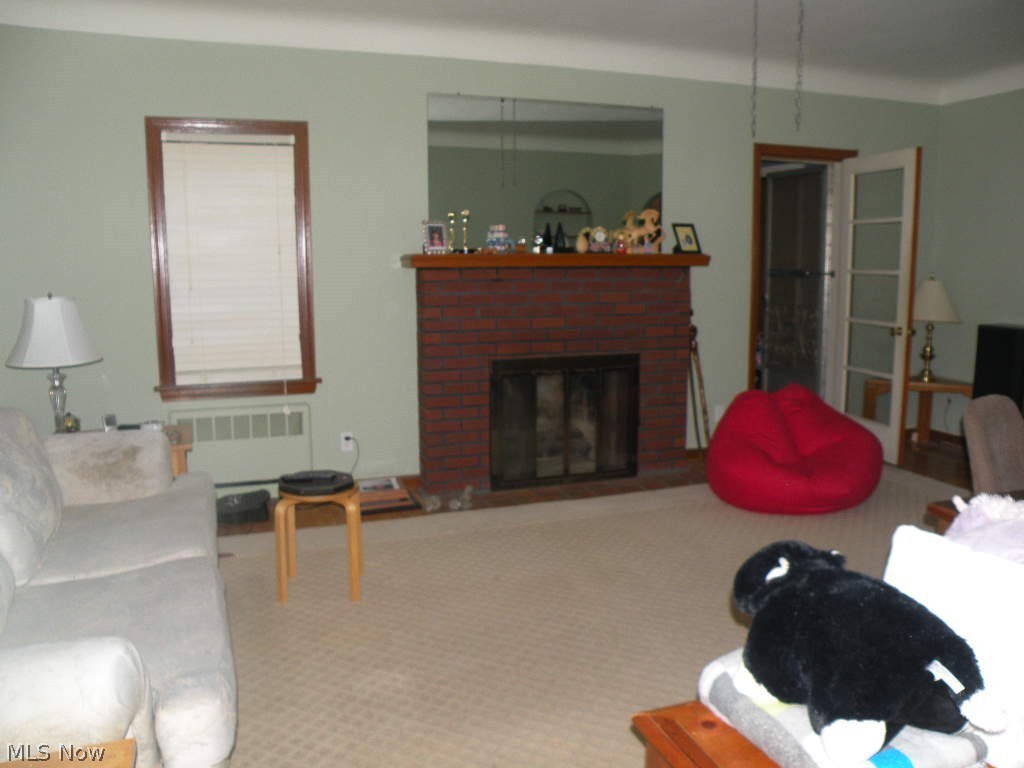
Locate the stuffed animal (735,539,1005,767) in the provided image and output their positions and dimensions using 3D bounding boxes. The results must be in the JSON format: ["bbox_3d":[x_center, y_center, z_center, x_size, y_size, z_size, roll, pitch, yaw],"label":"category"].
[{"bbox_3d":[0.601,0.442,1.430,0.300,0.250,0.420,-5,9,-27],"label":"stuffed animal"}]

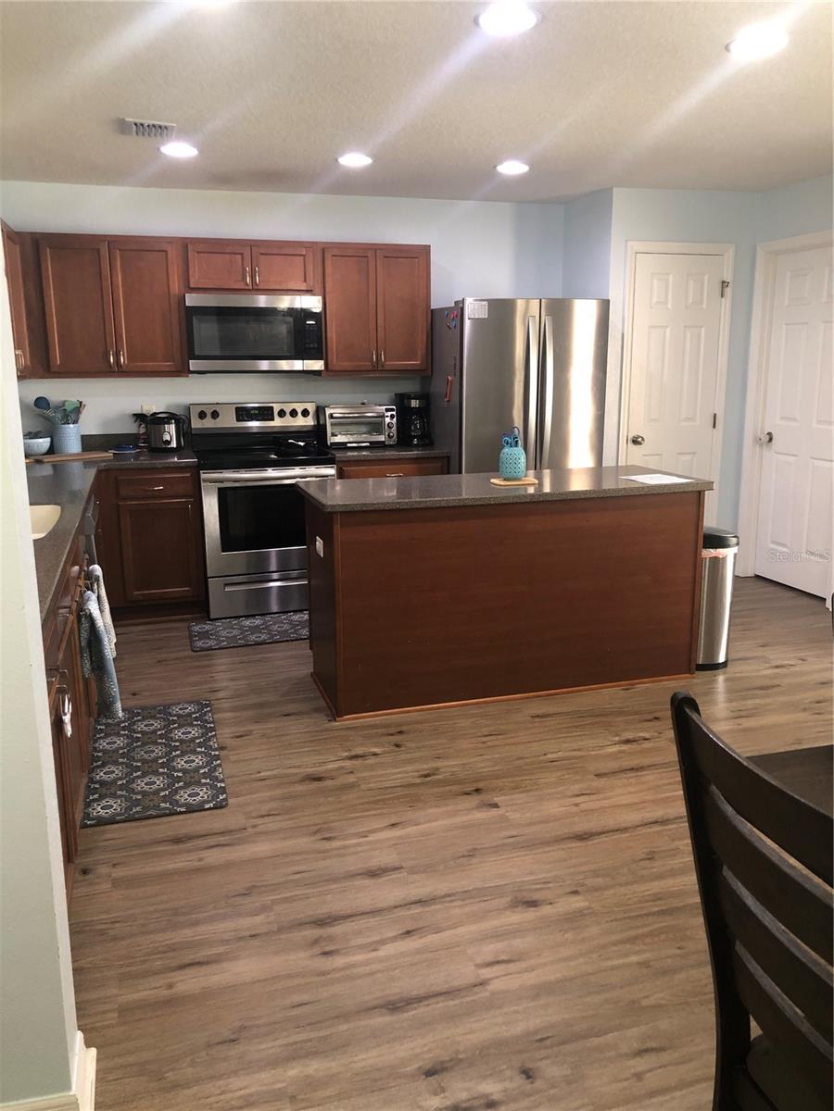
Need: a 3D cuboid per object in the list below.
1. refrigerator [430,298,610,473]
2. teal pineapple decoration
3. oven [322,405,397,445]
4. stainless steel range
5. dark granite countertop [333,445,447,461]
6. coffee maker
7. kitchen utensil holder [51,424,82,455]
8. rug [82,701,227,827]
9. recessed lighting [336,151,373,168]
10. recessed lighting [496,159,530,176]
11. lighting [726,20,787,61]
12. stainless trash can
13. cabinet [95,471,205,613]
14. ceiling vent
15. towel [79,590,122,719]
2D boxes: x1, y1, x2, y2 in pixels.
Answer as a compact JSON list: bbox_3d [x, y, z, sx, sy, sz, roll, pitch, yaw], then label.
[{"bbox_3d":[0.597,-0.673,5.674,0.910,1.785,0.820,-4,13,-16],"label":"refrigerator"},{"bbox_3d":[0.434,-0.460,4.052,0.131,0.230,0.131,0,13,0],"label":"teal pineapple decoration"},{"bbox_3d":[-0.376,-0.806,5.592,0.435,0.264,0.310,-4,13,-16],"label":"oven"},{"bbox_3d":[-0.914,-0.296,5.387,0.759,1.194,0.660,-4,13,-16],"label":"stainless steel range"},{"bbox_3d":[-0.233,-0.644,5.557,0.687,0.038,0.645,-4,13,-16],"label":"dark granite countertop"},{"bbox_3d":[-0.036,-0.863,5.674,0.190,0.336,0.230,-4,13,-16],"label":"coffee maker"},{"bbox_3d":[-2.015,-0.664,5.197,0.155,0.181,0.155,-4,13,-16],"label":"kitchen utensil holder"},{"bbox_3d":[-0.993,0.755,3.379,0.490,0.012,0.990,-4,13,-16],"label":"rug"},{"bbox_3d":[-0.306,-1.966,4.484,0.190,0.025,0.190,-4,13,-16],"label":"recessed lighting"},{"bbox_3d":[0.501,-2.023,4.713,0.190,0.025,0.190,-4,13,-16],"label":"recessed lighting"},{"bbox_3d":[1.081,-1.612,2.850,0.190,0.025,0.190,-4,13,-16],"label":"lighting"},{"bbox_3d":[1.376,0.199,4.354,0.260,0.650,0.360,-4,13,-16],"label":"stainless trash can"},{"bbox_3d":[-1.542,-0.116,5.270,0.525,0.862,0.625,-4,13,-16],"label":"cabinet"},{"bbox_3d":[-1.146,-1.812,3.842,0.225,0.025,0.280,-4,13,-16],"label":"ceiling vent"},{"bbox_3d":[-1.119,0.331,3.198,0.105,0.460,0.260,-4,13,-16],"label":"towel"}]

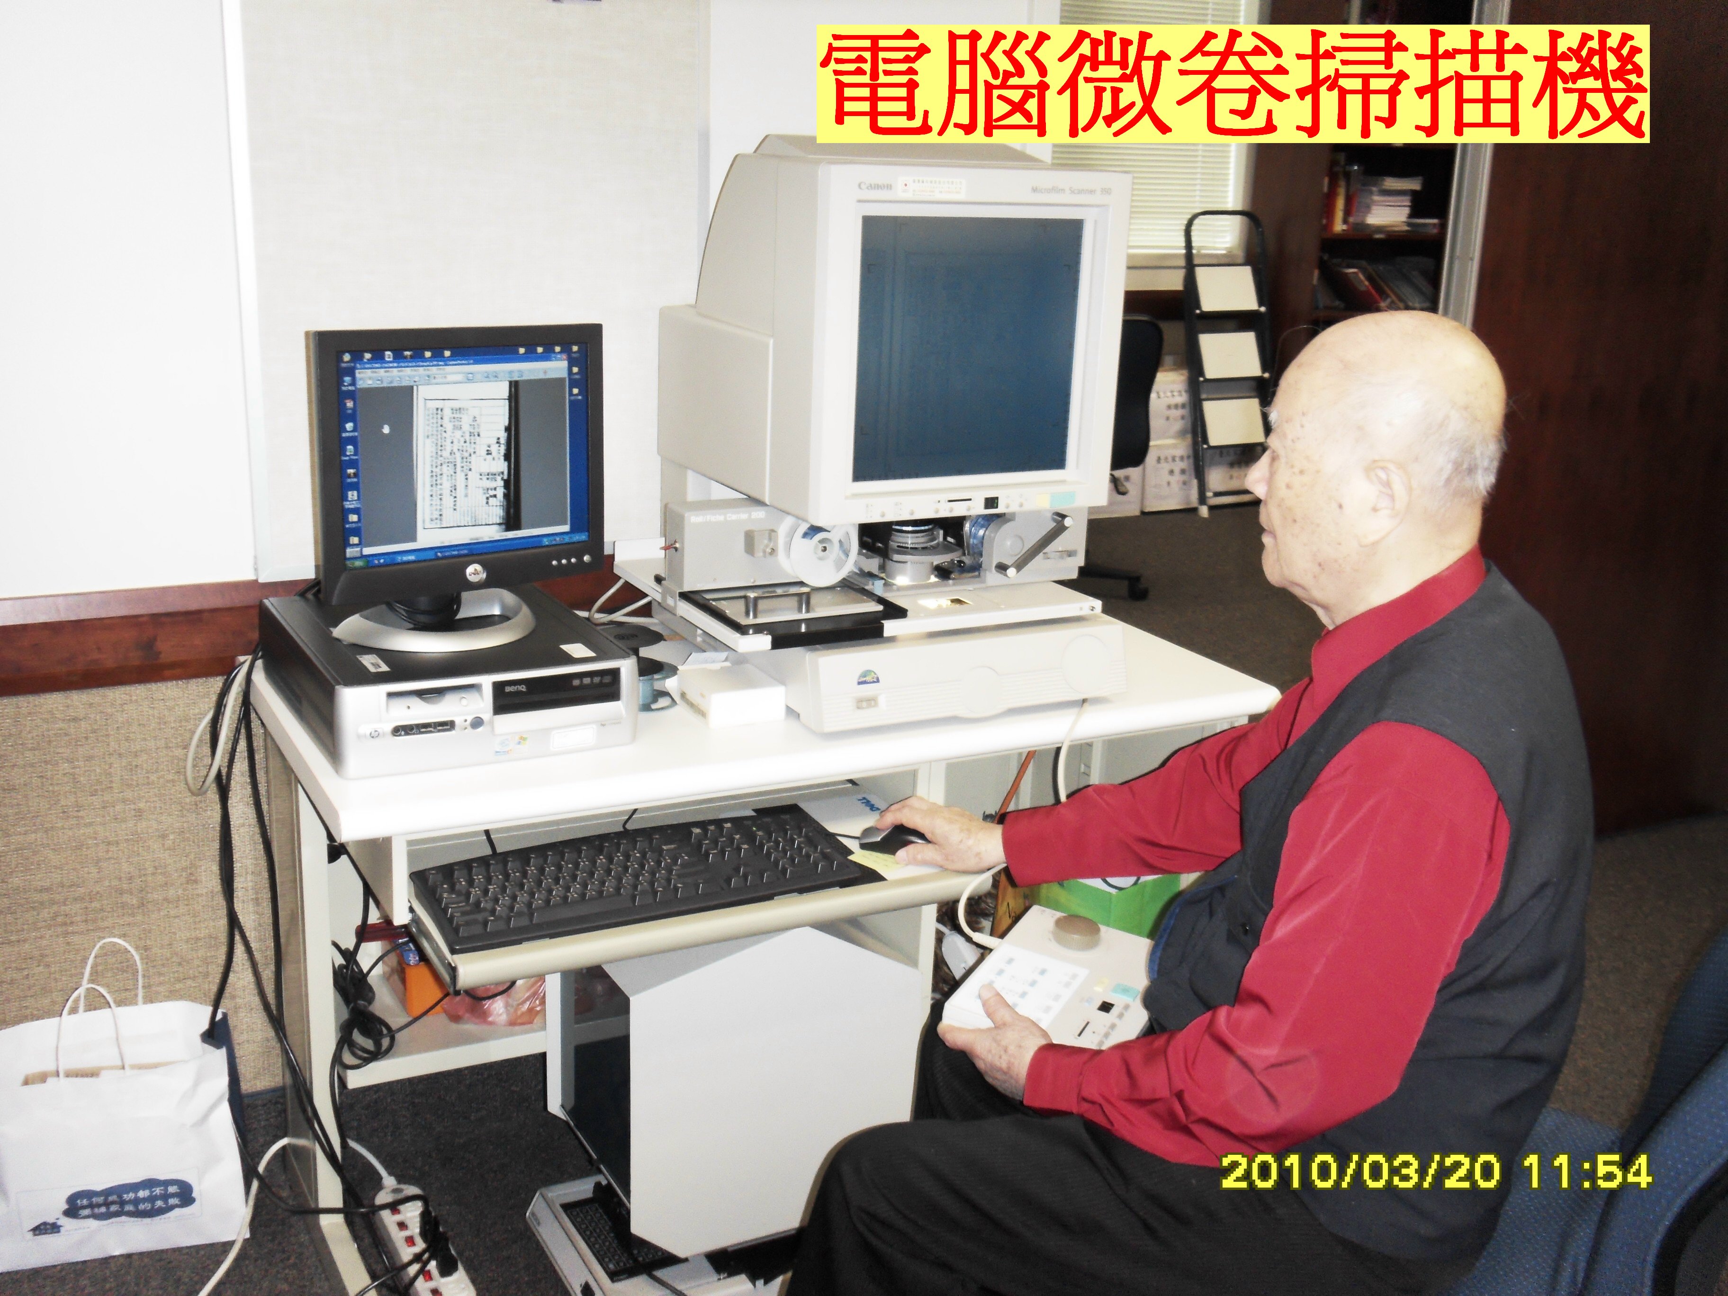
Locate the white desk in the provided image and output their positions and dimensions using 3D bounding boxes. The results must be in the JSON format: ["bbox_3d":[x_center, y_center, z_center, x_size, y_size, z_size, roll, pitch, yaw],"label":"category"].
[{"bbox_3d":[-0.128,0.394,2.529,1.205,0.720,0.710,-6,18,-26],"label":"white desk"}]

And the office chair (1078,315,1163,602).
[{"bbox_3d":[0.607,-0.599,5.863,0.580,0.900,0.580,-6,18,-27],"label":"office chair"}]

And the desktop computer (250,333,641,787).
[{"bbox_3d":[-0.480,-0.144,2.195,0.365,0.452,0.390,-6,18,-27],"label":"desktop computer"}]

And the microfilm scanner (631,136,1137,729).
[{"bbox_3d":[-0.005,-0.309,2.435,0.519,0.670,0.560,-6,17,-25],"label":"microfilm scanner"}]

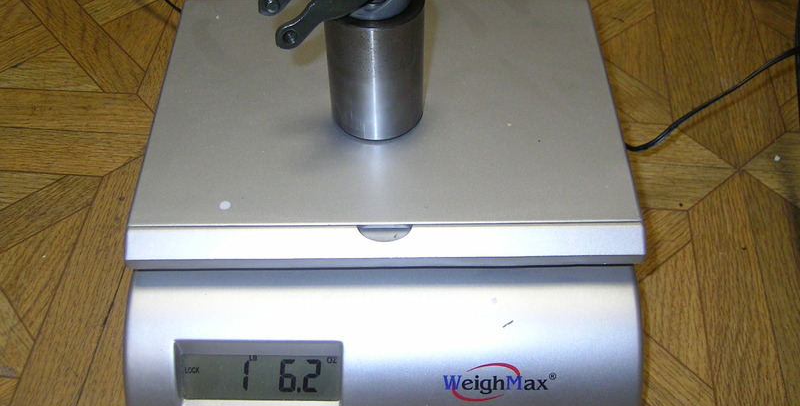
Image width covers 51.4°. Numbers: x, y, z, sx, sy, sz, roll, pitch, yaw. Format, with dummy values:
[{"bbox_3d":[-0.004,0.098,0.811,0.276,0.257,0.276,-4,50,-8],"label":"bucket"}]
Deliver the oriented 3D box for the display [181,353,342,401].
[{"bbox_3d":[-0.060,0.075,0.359,0.070,0.021,0.005,0,13,0],"label":"display"}]

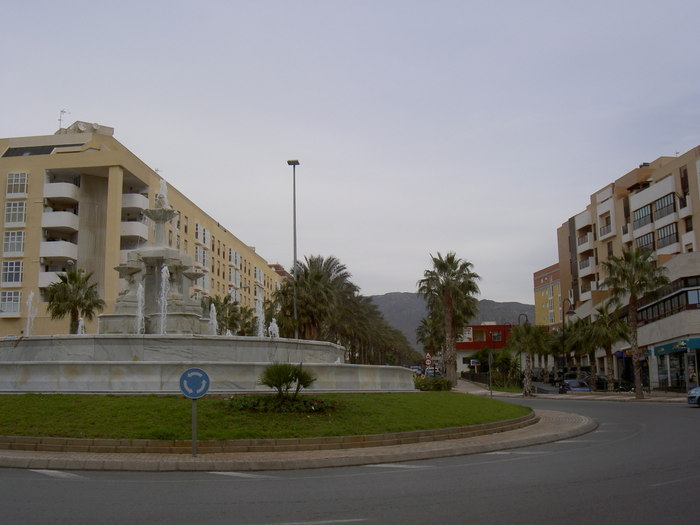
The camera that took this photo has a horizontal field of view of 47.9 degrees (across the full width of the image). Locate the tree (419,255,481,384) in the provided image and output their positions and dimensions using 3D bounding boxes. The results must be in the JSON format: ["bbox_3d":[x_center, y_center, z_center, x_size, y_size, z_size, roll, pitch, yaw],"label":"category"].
[{"bbox_3d":[7.588,4.273,60.150,4.590,10.240,4.590,0,-10,0],"label":"tree"}]

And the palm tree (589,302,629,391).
[{"bbox_3d":[18.612,6.053,56.786,2.790,6.380,2.790,0,-10,0],"label":"palm tree"}]

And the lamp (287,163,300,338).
[{"bbox_3d":[-3.552,0.873,49.585,0.800,15.130,0.450,0,-10,0],"label":"lamp"}]

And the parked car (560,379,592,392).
[{"bbox_3d":[17.373,9.629,60.226,1.700,1.450,4.000,-1,-10,7],"label":"parked car"}]

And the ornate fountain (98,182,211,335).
[{"bbox_3d":[-7.182,0.073,29.123,4.100,6.260,4.100,0,-10,0],"label":"ornate fountain"}]

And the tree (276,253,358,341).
[{"bbox_3d":[-2.468,4.453,58.097,5.900,10.250,5.900,0,-10,0],"label":"tree"}]

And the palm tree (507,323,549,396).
[{"bbox_3d":[11.181,6.092,49.681,2.570,4.630,2.570,0,-10,0],"label":"palm tree"}]

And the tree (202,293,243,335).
[{"bbox_3d":[-10.240,6.475,63.843,3.500,7.830,3.500,0,-10,0],"label":"tree"}]

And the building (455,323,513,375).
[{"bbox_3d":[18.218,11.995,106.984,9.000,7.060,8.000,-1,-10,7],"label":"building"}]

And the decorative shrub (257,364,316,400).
[{"bbox_3d":[-1.552,2.941,19.587,1.400,0.910,1.400,0,-10,0],"label":"decorative shrub"}]

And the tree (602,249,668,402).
[{"bbox_3d":[16.621,3.432,46.078,3.850,8.890,3.850,0,-10,0],"label":"tree"}]

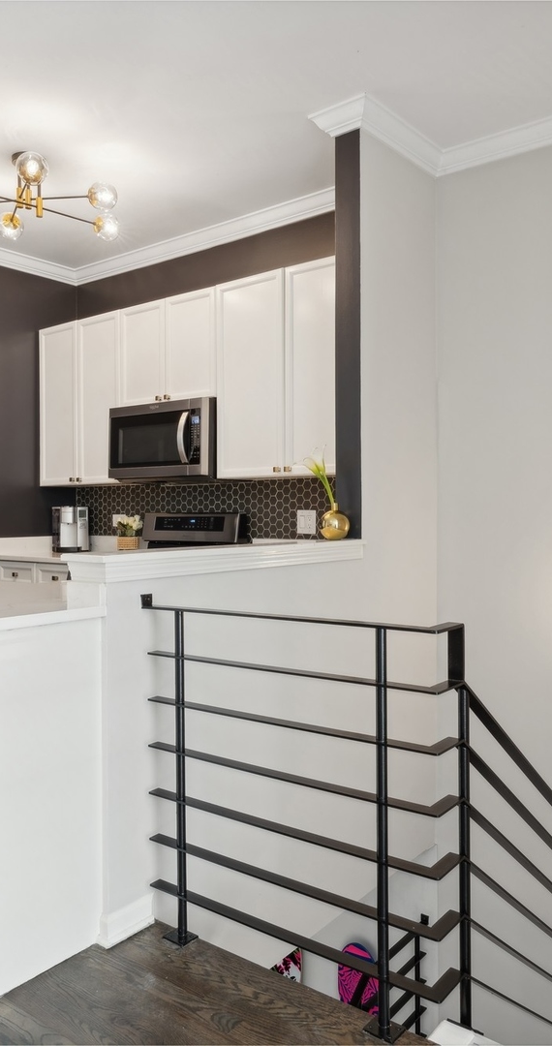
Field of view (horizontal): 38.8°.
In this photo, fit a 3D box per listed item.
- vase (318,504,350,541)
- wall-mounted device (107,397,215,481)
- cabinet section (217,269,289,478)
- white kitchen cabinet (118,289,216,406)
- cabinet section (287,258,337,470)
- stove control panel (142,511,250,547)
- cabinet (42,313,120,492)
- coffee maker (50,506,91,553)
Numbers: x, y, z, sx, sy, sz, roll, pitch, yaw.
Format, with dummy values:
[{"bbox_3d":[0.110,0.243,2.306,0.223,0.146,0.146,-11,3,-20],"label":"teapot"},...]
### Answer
[{"bbox_3d":[0.226,-0.005,2.979,0.108,0.140,0.108,0,0,0],"label":"vase"},{"bbox_3d":[-0.560,-0.463,4.564,0.782,0.424,0.395,0,0,38],"label":"wall-mounted device"},{"bbox_3d":[-0.036,-0.737,4.102,0.455,1.015,0.310,0,1,39],"label":"cabinet section"},{"bbox_3d":[-0.531,-0.980,4.591,0.788,0.592,0.310,0,0,38],"label":"white kitchen cabinet"},{"bbox_3d":[0.321,-0.736,3.818,0.457,1.015,0.310,0,1,39],"label":"cabinet section"},{"bbox_3d":[-0.470,0.037,4.644,0.773,0.188,0.135,0,0,38],"label":"stove control panel"},{"bbox_3d":[-1.153,-0.759,5.088,0.804,1.035,0.310,0,0,38],"label":"cabinet"},{"bbox_3d":[-1.341,0.051,5.174,0.250,0.310,0.300,0,0,-13],"label":"coffee maker"}]

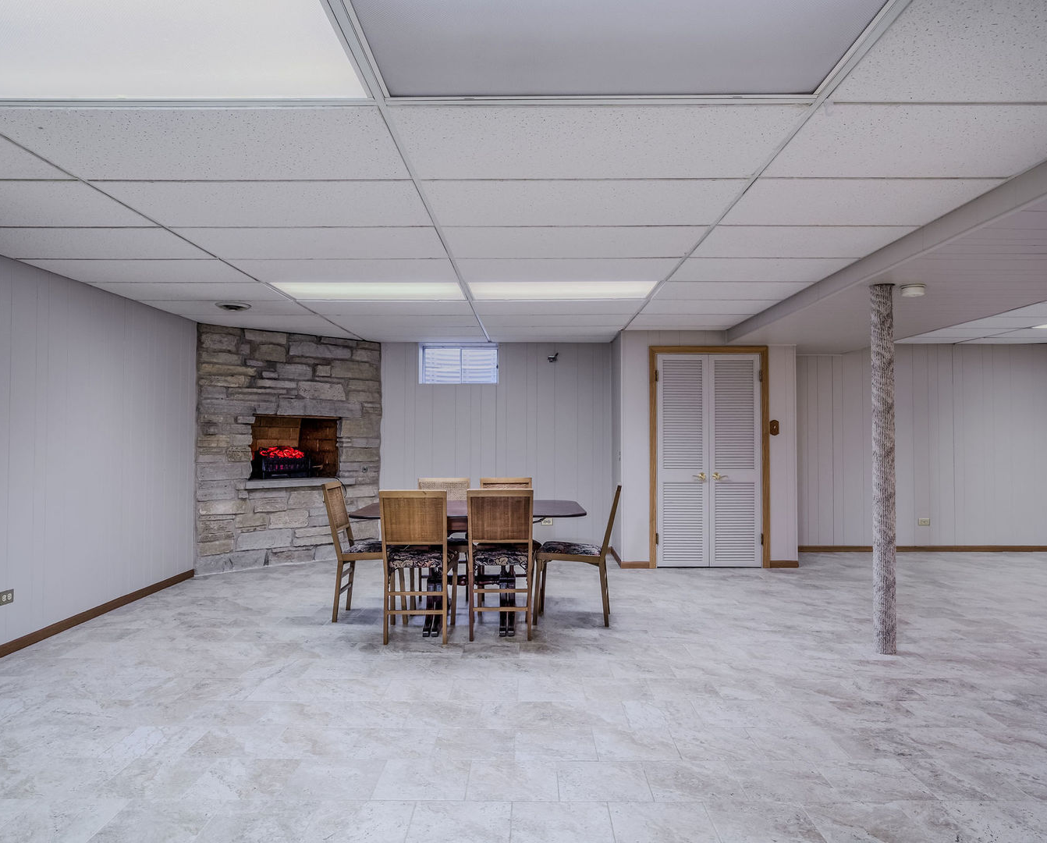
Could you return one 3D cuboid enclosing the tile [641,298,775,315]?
[{"bbox_3d":[1.357,-0.853,5.234,0.925,0.020,0.578,0,-1,1],"label":"tile"}]

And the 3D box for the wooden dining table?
[{"bbox_3d":[-0.322,0.920,4.505,1.373,0.733,0.957,0,-1,-3],"label":"wooden dining table"}]

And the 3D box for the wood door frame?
[{"bbox_3d":[1.706,0.310,6.462,1.099,2.050,0.110,0,-1,1],"label":"wood door frame"}]

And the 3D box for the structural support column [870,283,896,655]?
[{"bbox_3d":[2.028,0.252,3.951,0.134,2.060,0.134,0,-1,1],"label":"structural support column"}]

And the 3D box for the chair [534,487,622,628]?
[{"bbox_3d":[0.358,0.850,4.607,0.547,0.881,0.418,0,-1,8],"label":"chair"}]

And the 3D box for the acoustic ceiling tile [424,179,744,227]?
[{"bbox_3d":[0.229,-0.906,2.906,1.241,0.020,0.578,0,-1,1],"label":"acoustic ceiling tile"}]

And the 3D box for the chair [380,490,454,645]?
[{"bbox_3d":[-0.613,0.835,4.184,0.421,0.882,0.530,0,-1,-2],"label":"chair"}]

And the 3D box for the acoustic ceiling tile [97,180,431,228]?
[{"bbox_3d":[-1.026,-0.908,2.922,1.241,0.020,0.578,0,-1,1],"label":"acoustic ceiling tile"}]

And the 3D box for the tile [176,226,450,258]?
[{"bbox_3d":[-1.019,-0.895,3.508,1.241,0.020,0.578,0,-1,1],"label":"tile"}]

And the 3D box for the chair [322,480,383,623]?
[{"bbox_3d":[-1.001,0.843,4.627,0.530,0.882,0.421,0,-1,3],"label":"chair"}]

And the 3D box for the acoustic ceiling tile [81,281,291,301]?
[{"bbox_3d":[-2.212,-0.881,4.729,1.130,0.018,0.600,0,-1,1],"label":"acoustic ceiling tile"}]

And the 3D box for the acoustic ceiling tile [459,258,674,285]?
[{"bbox_3d":[0.260,-0.905,4.195,1.282,0.020,0.595,0,-1,1],"label":"acoustic ceiling tile"}]

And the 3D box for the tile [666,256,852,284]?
[{"bbox_3d":[1.376,-0.903,4.182,0.925,0.020,0.595,0,-1,1],"label":"tile"}]

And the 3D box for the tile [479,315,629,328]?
[{"bbox_3d":[0.267,-0.842,5.835,1.241,0.020,0.578,0,-1,1],"label":"tile"}]

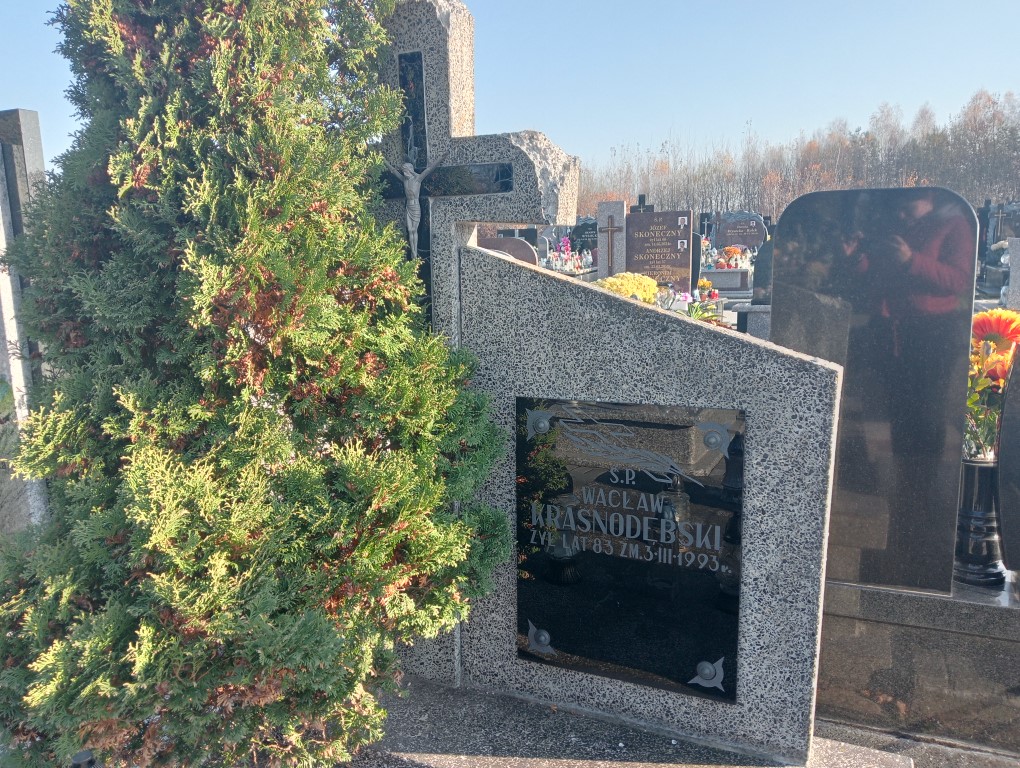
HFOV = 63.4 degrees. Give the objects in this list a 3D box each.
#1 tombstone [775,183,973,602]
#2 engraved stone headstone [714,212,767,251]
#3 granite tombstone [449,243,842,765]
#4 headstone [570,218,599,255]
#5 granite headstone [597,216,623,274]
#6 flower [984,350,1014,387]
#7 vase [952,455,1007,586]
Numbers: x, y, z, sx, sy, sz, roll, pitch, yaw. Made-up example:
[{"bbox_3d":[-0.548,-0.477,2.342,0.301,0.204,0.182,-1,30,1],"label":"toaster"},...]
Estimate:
[{"bbox_3d":[0.893,0.020,2.090,0.450,0.995,0.085,3,10,22],"label":"tombstone"},{"bbox_3d":[4.633,-2.956,16.500,1.030,0.970,0.100,2,10,19],"label":"engraved stone headstone"},{"bbox_3d":[0.218,0.188,1.460,0.650,0.860,0.085,3,10,22],"label":"granite tombstone"},{"bbox_3d":[1.471,-2.642,15.000,0.780,0.860,0.100,2,10,20],"label":"headstone"},{"bbox_3d":[0.988,-1.293,8.000,0.260,0.940,0.090,3,10,22],"label":"granite headstone"},{"bbox_3d":[1.227,-0.039,2.071,0.100,0.100,0.070,3,10,22],"label":"flower"},{"bbox_3d":[1.223,0.345,2.134,0.145,0.326,0.145,3,10,22],"label":"vase"}]

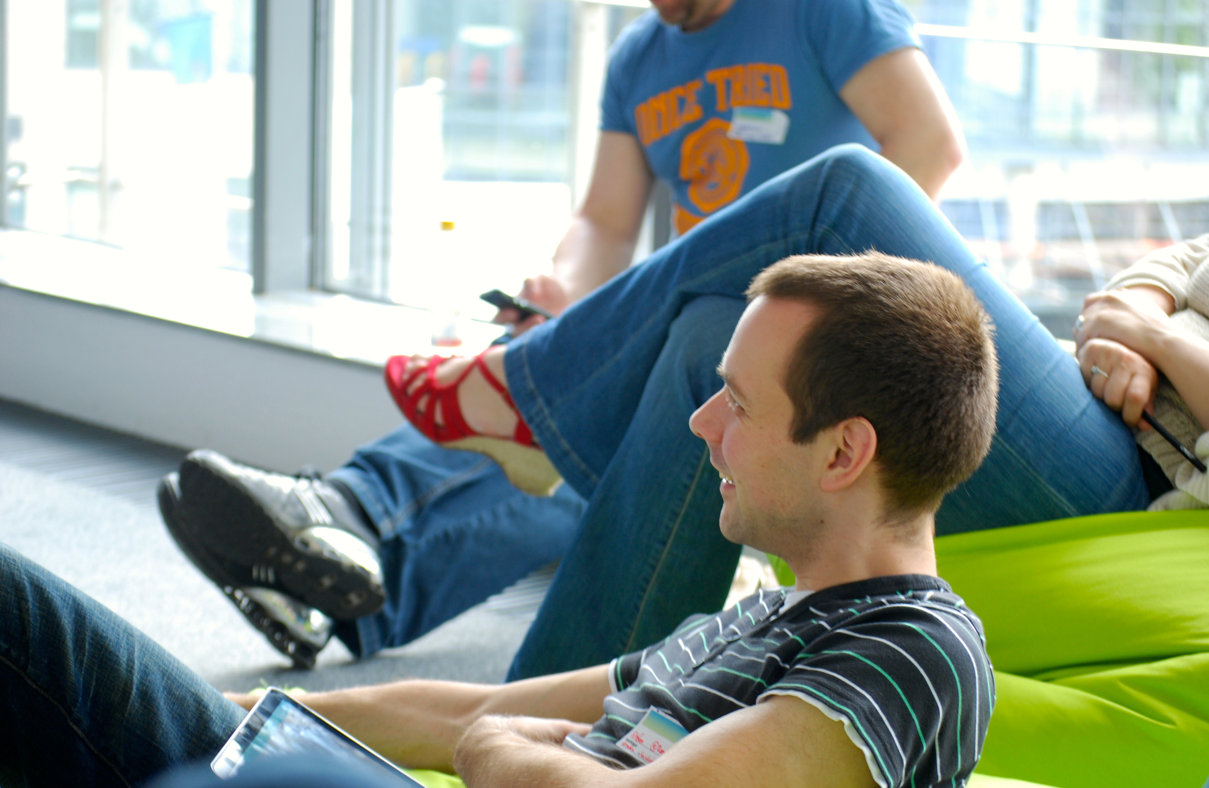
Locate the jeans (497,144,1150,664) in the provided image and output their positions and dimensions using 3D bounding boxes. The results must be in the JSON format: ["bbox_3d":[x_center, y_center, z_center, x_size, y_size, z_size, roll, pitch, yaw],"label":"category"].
[{"bbox_3d":[0.243,0.074,3.000,0.750,0.660,0.400,5,10,18],"label":"jeans"}]

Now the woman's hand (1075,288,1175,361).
[{"bbox_3d":[0.530,-0.069,2.810,0.105,0.075,0.080,-5,19,21],"label":"woman's hand"}]

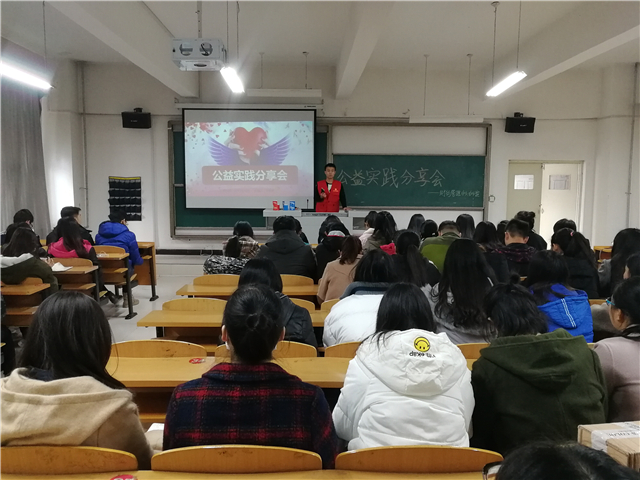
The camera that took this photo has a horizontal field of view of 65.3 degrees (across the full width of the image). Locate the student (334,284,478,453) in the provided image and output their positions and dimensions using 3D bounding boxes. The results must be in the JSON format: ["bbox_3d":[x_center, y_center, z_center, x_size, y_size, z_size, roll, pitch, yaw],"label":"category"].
[{"bbox_3d":[0.284,0.744,1.883,0.480,1.220,0.620,0,6,-1],"label":"student"}]

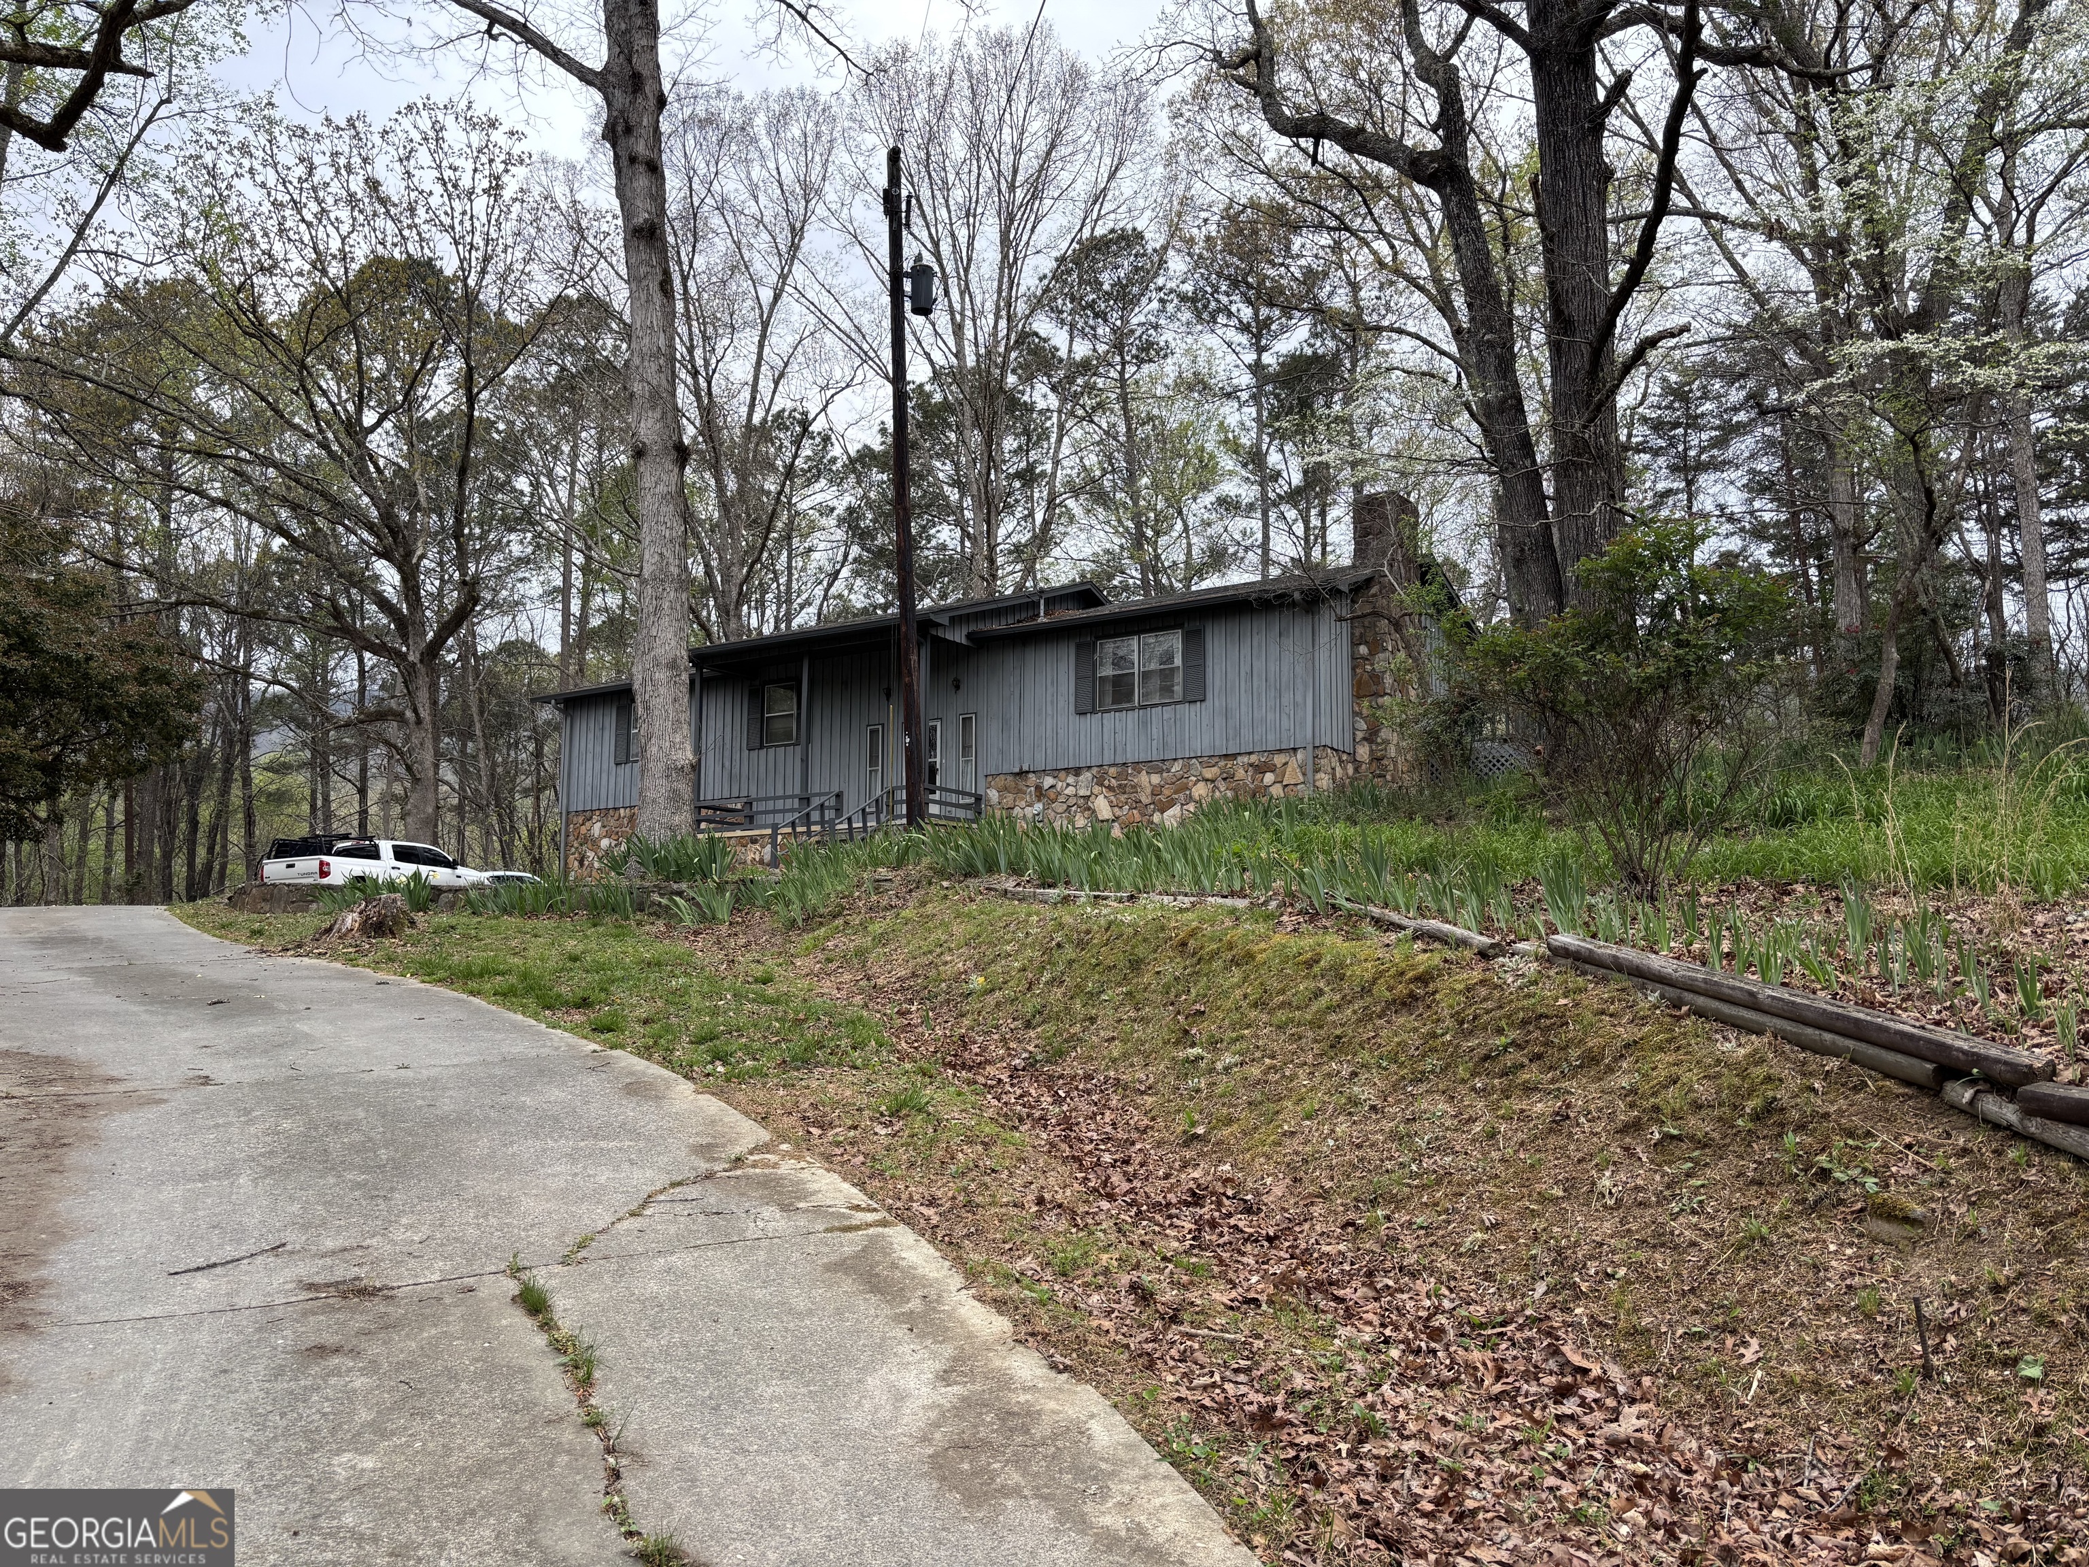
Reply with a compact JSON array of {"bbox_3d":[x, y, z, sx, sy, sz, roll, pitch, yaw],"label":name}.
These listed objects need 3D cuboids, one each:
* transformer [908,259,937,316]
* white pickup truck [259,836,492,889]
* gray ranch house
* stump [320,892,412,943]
[{"bbox_3d":[-1.829,-7.487,23.600,0.430,0.820,0.360,0,-8,0],"label":"transformer"},{"bbox_3d":[-16.044,2.414,38.259,2.030,1.970,5.810,-5,-7,23],"label":"white pickup truck"},{"bbox_3d":[-1.267,-1.021,34.480,20.100,6.600,10.500,-5,-9,31],"label":"gray ranch house"},{"bbox_3d":[-7.434,1.458,17.200,0.970,0.500,0.850,3,-9,-23],"label":"stump"}]

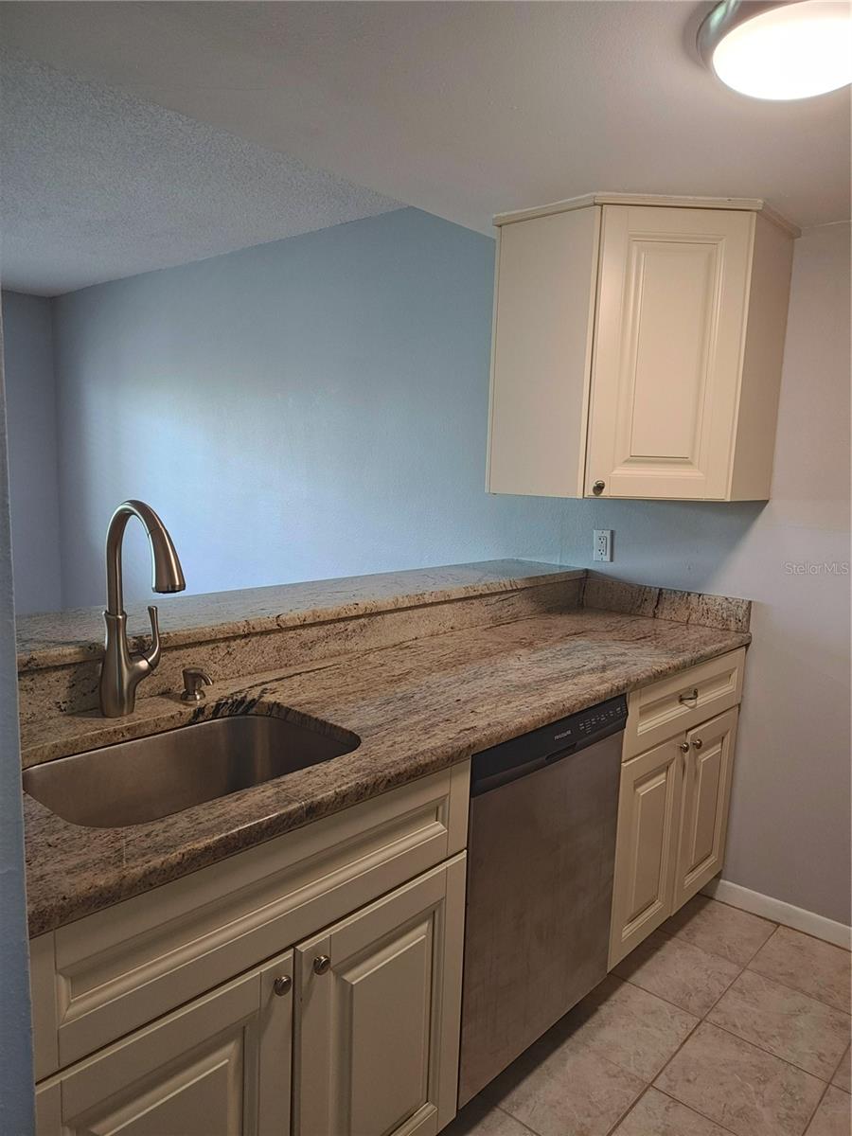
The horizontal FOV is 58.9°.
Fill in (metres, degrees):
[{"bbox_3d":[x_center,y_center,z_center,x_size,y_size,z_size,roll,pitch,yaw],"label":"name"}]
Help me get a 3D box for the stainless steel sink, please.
[{"bbox_3d":[-0.406,0.432,1.327,0.395,0.205,0.575,9,10,42],"label":"stainless steel sink"}]

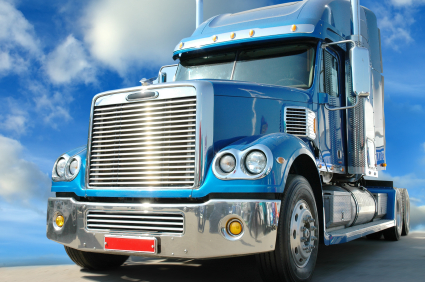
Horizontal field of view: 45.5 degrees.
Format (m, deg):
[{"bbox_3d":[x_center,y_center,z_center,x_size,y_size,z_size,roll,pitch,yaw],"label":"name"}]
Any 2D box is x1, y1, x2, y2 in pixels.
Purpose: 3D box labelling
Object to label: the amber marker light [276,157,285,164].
[{"bbox_3d":[0.584,0.167,4.320,0.085,0.060,0.040,3,-7,-22],"label":"amber marker light"}]

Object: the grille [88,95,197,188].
[{"bbox_3d":[-0.638,0.023,4.572,1.130,0.790,0.090,-3,-7,28],"label":"grille"}]

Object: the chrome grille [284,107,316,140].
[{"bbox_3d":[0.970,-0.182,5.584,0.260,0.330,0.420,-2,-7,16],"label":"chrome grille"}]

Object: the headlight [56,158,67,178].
[{"bbox_3d":[-1.528,0.275,5.154,0.170,0.185,0.080,-4,-8,34],"label":"headlight"}]

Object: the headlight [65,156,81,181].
[{"bbox_3d":[-1.366,0.266,5.023,0.175,0.220,0.090,-4,-8,32],"label":"headlight"}]

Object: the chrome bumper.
[{"bbox_3d":[-0.635,0.755,4.503,2.500,0.490,0.290,-3,-7,28],"label":"chrome bumper"}]

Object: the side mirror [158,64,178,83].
[{"bbox_3d":[-0.646,-0.750,7.365,0.340,0.640,0.200,-4,-8,34],"label":"side mirror"}]

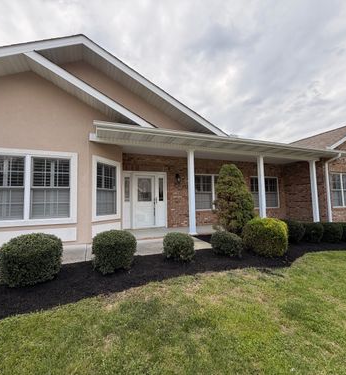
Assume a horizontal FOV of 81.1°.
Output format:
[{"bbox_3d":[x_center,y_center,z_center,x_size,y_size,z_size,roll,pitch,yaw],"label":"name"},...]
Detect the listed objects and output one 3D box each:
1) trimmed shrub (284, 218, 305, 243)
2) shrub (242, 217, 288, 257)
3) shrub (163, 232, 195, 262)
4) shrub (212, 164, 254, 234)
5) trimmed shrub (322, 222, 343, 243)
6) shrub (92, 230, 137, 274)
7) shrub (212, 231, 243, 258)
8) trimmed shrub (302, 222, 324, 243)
[{"bbox_3d":[3.811,1.387,6.389,0.690,0.780,0.690,1,-5,-22],"label":"trimmed shrub"},{"bbox_3d":[2.241,1.189,4.963,1.020,0.920,1.000,1,-5,-22],"label":"shrub"},{"bbox_3d":[0.136,1.207,4.114,0.660,0.560,0.660,-1,-4,0],"label":"shrub"},{"bbox_3d":[1.695,0.447,5.726,1.100,2.180,1.100,1,-5,-22],"label":"shrub"},{"bbox_3d":[5.604,1.579,7.261,0.800,0.646,0.800,0,-5,-21],"label":"trimmed shrub"},{"bbox_3d":[-1.094,1.207,3.917,0.830,0.720,0.800,0,-5,-21],"label":"shrub"},{"bbox_3d":[1.325,1.348,4.920,0.750,0.570,0.720,-1,-4,0],"label":"shrub"},{"bbox_3d":[4.623,1.507,6.726,0.670,0.670,0.670,1,-5,-22],"label":"trimmed shrub"}]

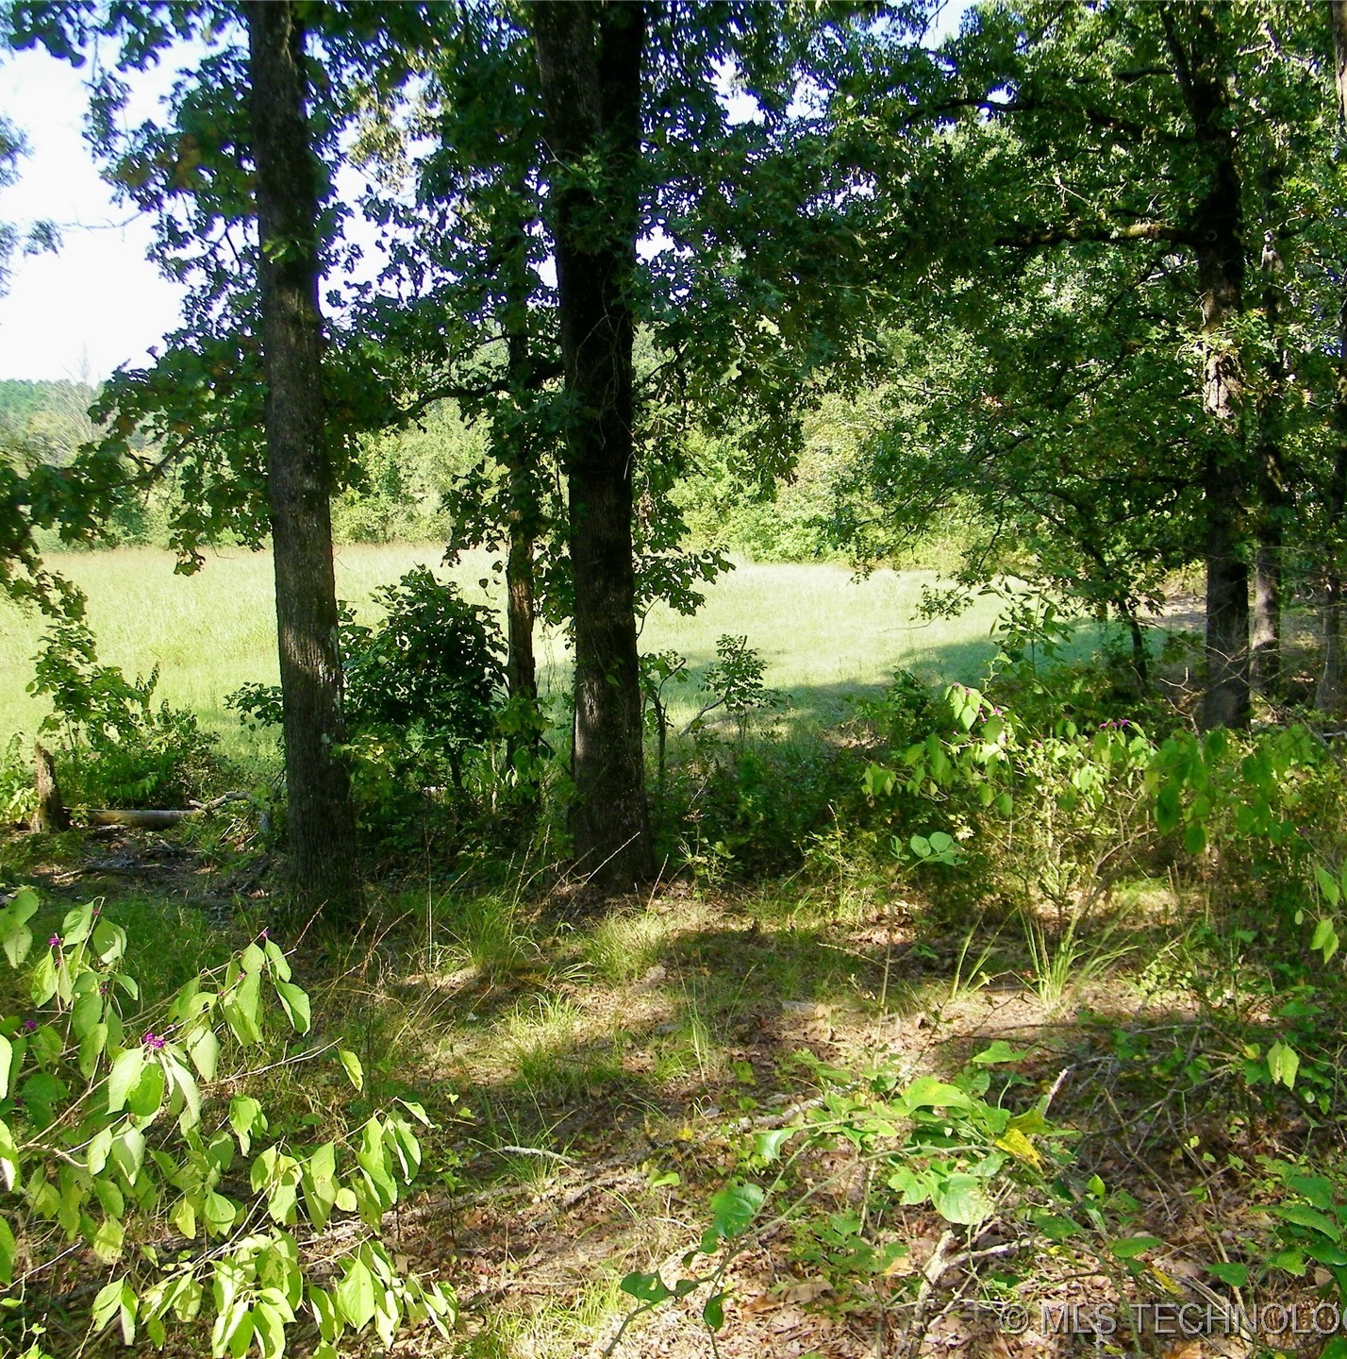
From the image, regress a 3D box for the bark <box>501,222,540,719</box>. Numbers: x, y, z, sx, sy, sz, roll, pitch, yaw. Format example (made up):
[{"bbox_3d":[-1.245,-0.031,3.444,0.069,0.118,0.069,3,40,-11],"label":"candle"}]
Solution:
[{"bbox_3d":[-0.889,-1.013,8.650,0.200,3.153,0.190,-1,5,-6],"label":"bark"}]

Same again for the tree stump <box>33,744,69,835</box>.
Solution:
[{"bbox_3d":[-3.413,0.590,7.976,0.190,0.500,0.180,-6,6,-23],"label":"tree stump"}]

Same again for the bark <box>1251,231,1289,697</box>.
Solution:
[{"bbox_3d":[5.528,-1.950,13.595,0.280,4.309,0.270,0,6,22],"label":"bark"}]

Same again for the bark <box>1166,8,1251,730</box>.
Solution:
[{"bbox_3d":[4.153,-2.322,11.337,0.500,5.551,0.420,-3,6,21],"label":"bark"}]

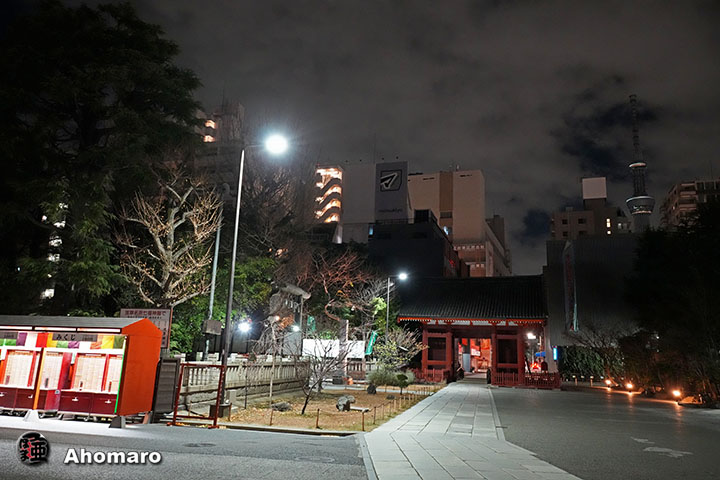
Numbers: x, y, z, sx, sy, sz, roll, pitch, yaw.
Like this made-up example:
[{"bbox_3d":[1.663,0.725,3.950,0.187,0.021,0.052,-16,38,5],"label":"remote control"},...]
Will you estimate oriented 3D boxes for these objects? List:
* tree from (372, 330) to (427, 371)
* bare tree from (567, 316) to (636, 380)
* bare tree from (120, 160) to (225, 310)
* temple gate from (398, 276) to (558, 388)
[{"bbox_3d":[2.878,8.406,37.975,3.740,3.830,3.550,1,-12,5],"label":"tree"},{"bbox_3d":[16.956,8.015,36.462,4.470,4.980,4.250,-4,-13,24],"label":"bare tree"},{"bbox_3d":[-6.719,1.124,17.911,3.480,8.390,3.300,6,-13,-20],"label":"bare tree"},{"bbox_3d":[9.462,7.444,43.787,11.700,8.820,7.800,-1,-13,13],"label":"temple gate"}]

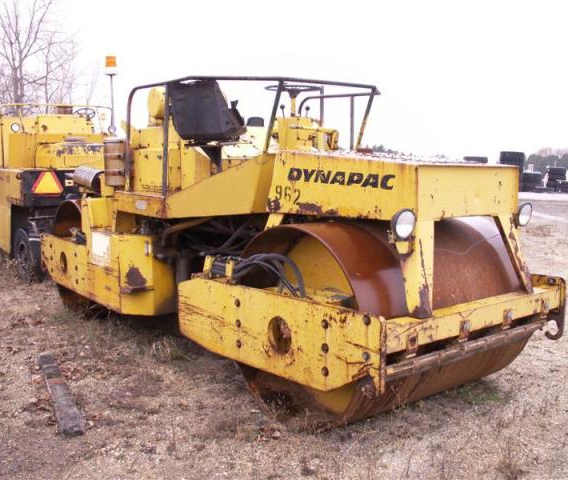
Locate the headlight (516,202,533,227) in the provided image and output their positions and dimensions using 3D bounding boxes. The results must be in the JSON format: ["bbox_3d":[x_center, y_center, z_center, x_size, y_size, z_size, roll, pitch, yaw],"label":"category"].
[{"bbox_3d":[1.589,-0.169,4.310,0.165,0.170,0.100,-4,8,-39],"label":"headlight"}]

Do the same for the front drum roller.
[{"bbox_3d":[0.696,0.494,4.491,1.710,1.267,1.267,-4,8,-39],"label":"front drum roller"}]

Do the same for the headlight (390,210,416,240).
[{"bbox_3d":[0.642,-0.083,3.550,0.165,0.170,0.100,-4,8,-39],"label":"headlight"}]

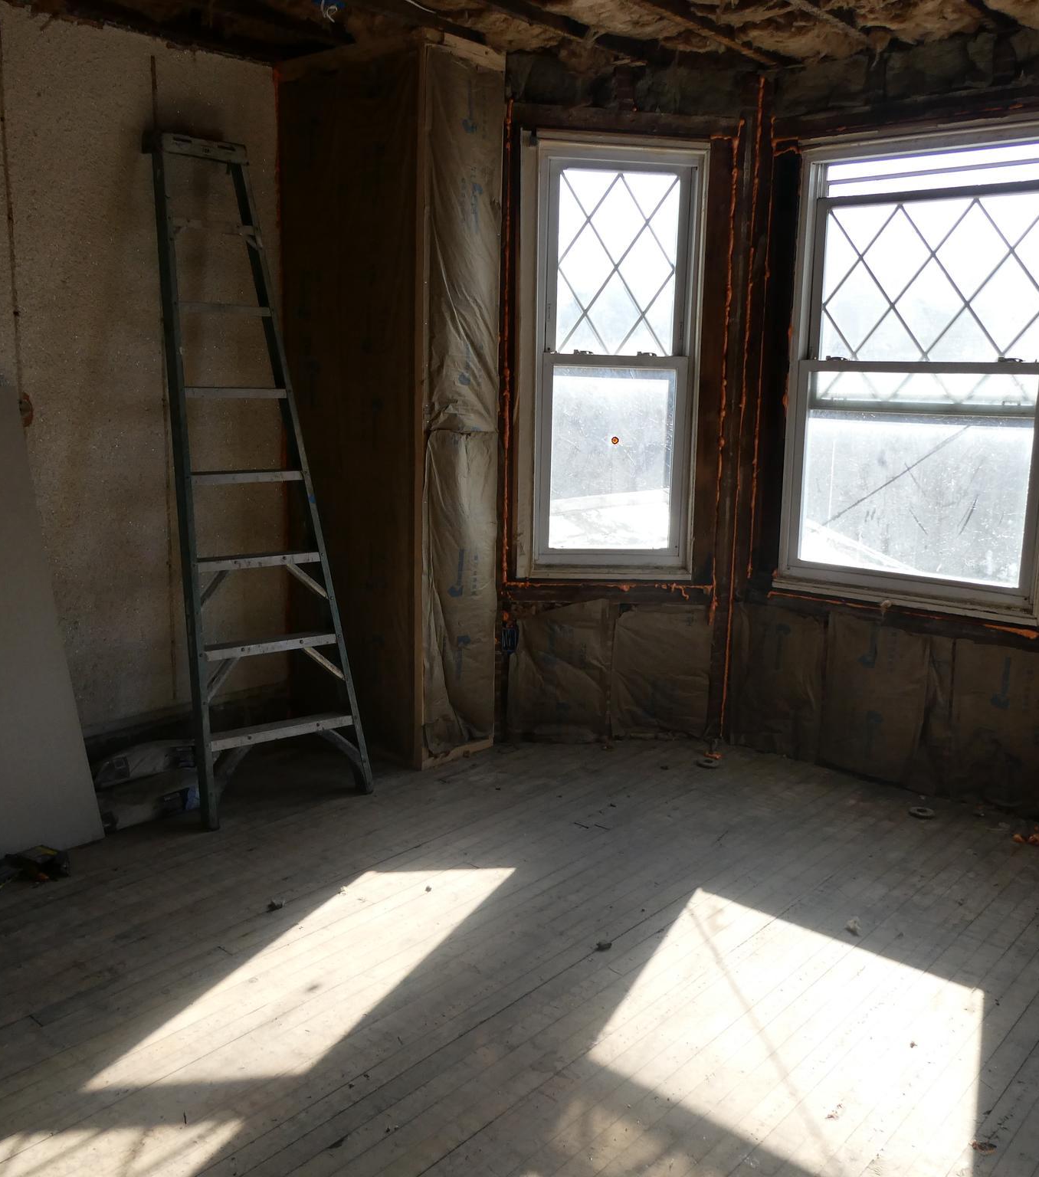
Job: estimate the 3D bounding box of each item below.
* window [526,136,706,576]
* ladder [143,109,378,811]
[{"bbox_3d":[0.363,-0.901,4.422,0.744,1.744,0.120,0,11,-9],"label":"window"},{"bbox_3d":[-1.014,-0.408,3.937,0.645,2.429,0.190,-7,-2,-36],"label":"ladder"}]

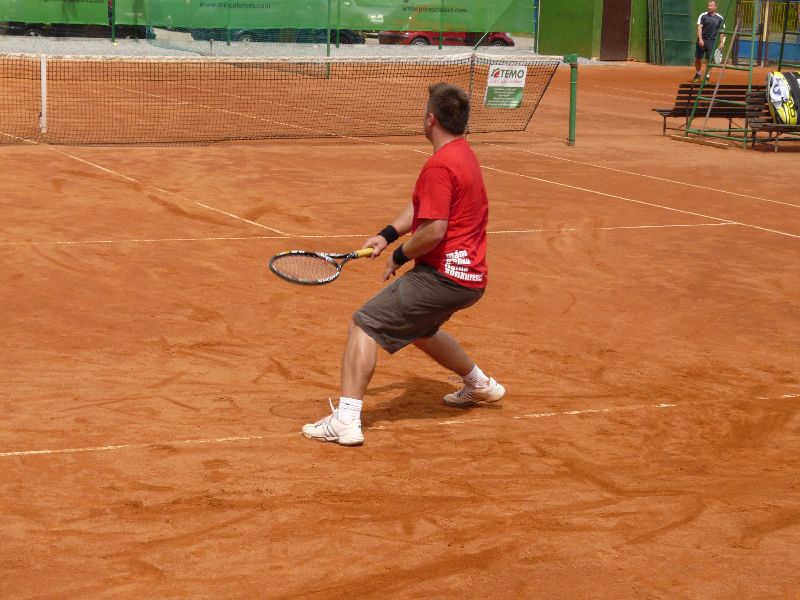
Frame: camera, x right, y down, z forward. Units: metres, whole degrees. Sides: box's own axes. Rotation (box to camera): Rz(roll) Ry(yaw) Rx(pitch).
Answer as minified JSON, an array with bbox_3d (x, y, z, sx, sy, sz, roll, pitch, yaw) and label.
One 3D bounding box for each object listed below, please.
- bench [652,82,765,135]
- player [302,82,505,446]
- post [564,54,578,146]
[{"bbox_3d":[4.071,-2.479,24.495,1.450,0.730,0.600,-3,11,-27],"label":"bench"},{"bbox_3d":[0.070,-0.205,8.170,0.720,1.480,1.120,7,11,26],"label":"player"},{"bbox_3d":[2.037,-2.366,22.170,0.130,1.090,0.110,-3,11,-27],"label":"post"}]

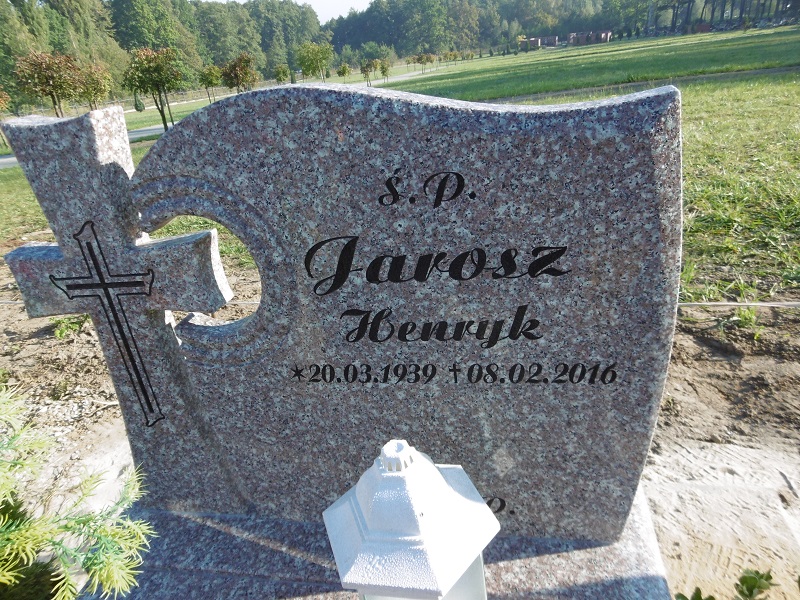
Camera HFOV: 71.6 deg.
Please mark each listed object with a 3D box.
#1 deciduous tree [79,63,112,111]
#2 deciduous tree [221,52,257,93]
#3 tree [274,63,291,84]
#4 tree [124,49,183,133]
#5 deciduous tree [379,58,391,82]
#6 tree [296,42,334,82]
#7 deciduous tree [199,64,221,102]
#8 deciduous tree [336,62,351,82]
[{"bbox_3d":[-12.212,-8.159,22.374,1.450,2.550,1.450,-6,23,0],"label":"deciduous tree"},{"bbox_3d":[-7.385,-9.969,25.536,1.650,2.510,1.650,-6,23,0],"label":"deciduous tree"},{"bbox_3d":[-11.542,-21.952,54.577,1.530,2.530,1.530,-6,23,0],"label":"tree"},{"bbox_3d":[-7.184,-6.117,16.472,1.730,2.500,1.730,-6,23,0],"label":"tree"},{"bbox_3d":[-1.436,-22.078,53.433,1.070,2.110,1.070,-6,23,0],"label":"deciduous tree"},{"bbox_3d":[-9.717,-27.730,65.254,4.340,4.440,4.340,-6,23,0],"label":"tree"},{"bbox_3d":[-13.140,-14.798,38.253,1.470,2.610,1.470,-6,23,0],"label":"deciduous tree"},{"bbox_3d":[-5.958,-24.148,59.127,1.450,2.100,1.450,-6,23,0],"label":"deciduous tree"}]

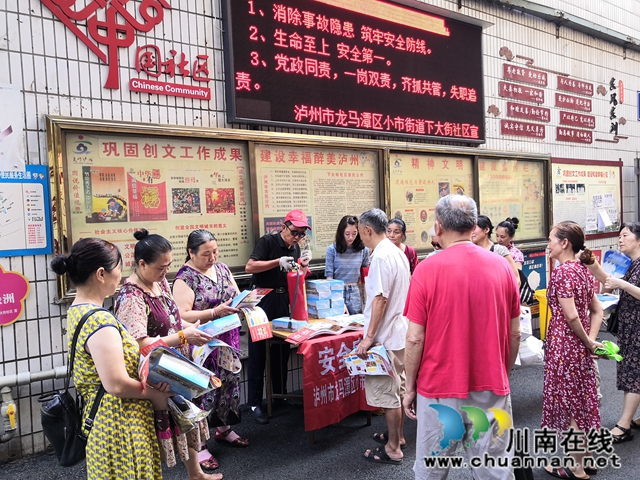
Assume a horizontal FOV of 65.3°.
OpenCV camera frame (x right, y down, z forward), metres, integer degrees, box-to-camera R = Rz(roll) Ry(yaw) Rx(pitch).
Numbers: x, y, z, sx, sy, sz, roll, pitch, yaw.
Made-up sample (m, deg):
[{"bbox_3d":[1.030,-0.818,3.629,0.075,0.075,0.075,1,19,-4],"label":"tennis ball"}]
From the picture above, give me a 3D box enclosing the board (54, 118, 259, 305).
[{"bbox_3d":[-1.256,-0.255,4.048,1.637,1.322,0.120,-4,2,-35],"label":"board"}]

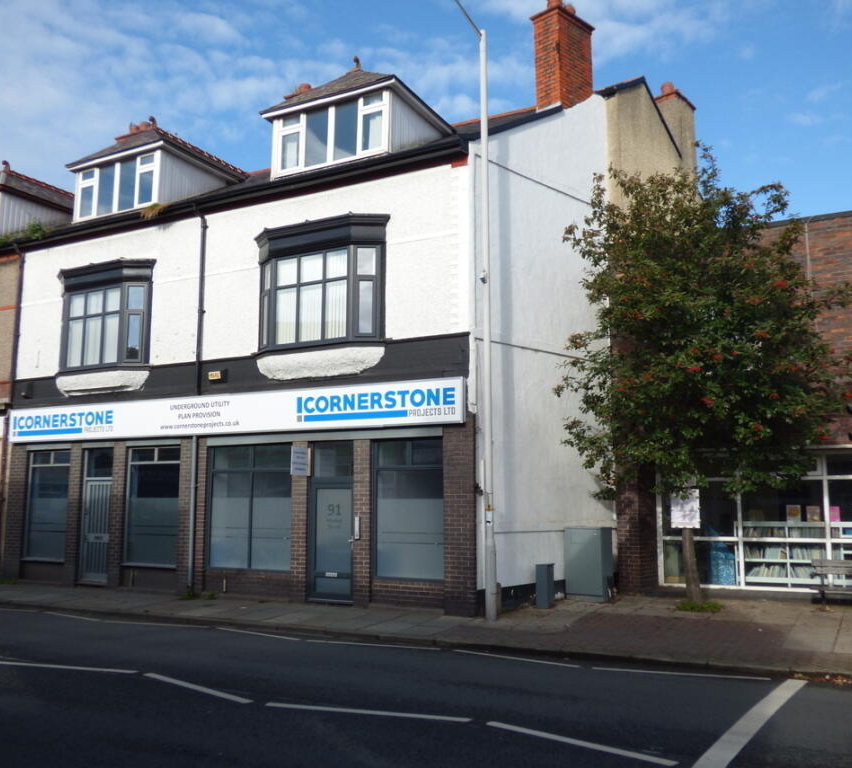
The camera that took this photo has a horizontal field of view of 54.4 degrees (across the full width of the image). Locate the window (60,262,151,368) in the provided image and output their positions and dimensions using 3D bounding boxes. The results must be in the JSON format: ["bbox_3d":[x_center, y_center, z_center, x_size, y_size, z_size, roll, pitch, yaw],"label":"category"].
[{"bbox_3d":[-7.067,-1.393,17.664,3.028,2.288,0.420,-4,-9,28],"label":"window"}]

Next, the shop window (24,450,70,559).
[{"bbox_3d":[-8.181,2.646,18.058,1.405,2.357,0.090,-4,-9,28],"label":"shop window"}]

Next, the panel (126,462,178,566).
[{"bbox_3d":[-5.403,2.588,16.565,1.471,2.029,0.070,-4,-9,28],"label":"panel"}]

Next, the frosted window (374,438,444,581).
[{"bbox_3d":[-0.250,2.091,13.847,1.340,2.329,0.090,-4,-9,28],"label":"frosted window"}]

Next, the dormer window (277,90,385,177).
[{"bbox_3d":[-1.771,-4.569,15.386,2.587,1.175,0.200,-4,-9,29],"label":"dormer window"}]

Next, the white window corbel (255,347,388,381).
[{"bbox_3d":[-2.038,-0.339,14.859,2.832,0.471,0.330,-4,-9,28],"label":"white window corbel"}]

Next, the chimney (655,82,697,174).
[{"bbox_3d":[5.960,-6.143,20.214,1.000,2.579,0.933,-7,-10,41],"label":"chimney"}]

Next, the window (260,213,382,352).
[{"bbox_3d":[-2.071,-1.775,15.015,3.000,2.324,0.420,-4,-9,28],"label":"window"}]

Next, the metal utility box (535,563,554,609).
[{"bbox_3d":[2.021,3.433,14.081,0.210,0.724,0.270,-4,-9,29],"label":"metal utility box"}]

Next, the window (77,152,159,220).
[{"bbox_3d":[-6.747,-4.256,18.113,2.636,1.145,0.200,-4,-9,29],"label":"window"}]

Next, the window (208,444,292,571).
[{"bbox_3d":[-3.216,2.267,15.298,2.084,2.306,0.120,-4,-9,29],"label":"window"}]

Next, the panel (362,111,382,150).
[{"bbox_3d":[-0.931,-4.531,14.890,0.410,0.691,0.060,-4,-9,29],"label":"panel"}]

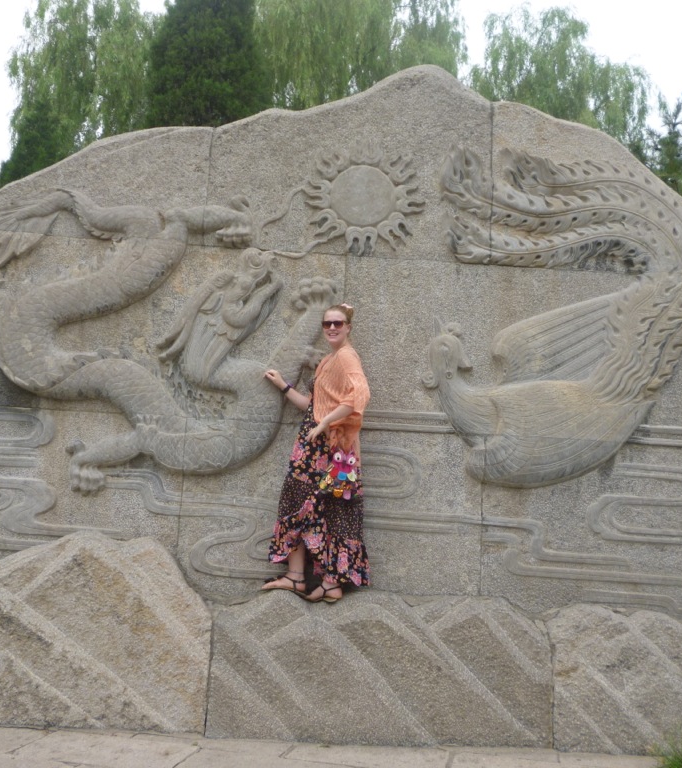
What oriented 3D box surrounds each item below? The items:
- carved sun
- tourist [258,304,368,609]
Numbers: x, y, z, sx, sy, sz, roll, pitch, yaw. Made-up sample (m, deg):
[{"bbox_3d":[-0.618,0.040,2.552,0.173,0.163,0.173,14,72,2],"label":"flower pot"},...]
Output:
[{"bbox_3d":[0.141,-1.120,5.079,0.758,0.696,0.090,3,-6,-2],"label":"carved sun"},{"bbox_3d":[-0.138,0.360,4.694,0.530,1.670,0.530,7,-7,-37],"label":"tourist"}]

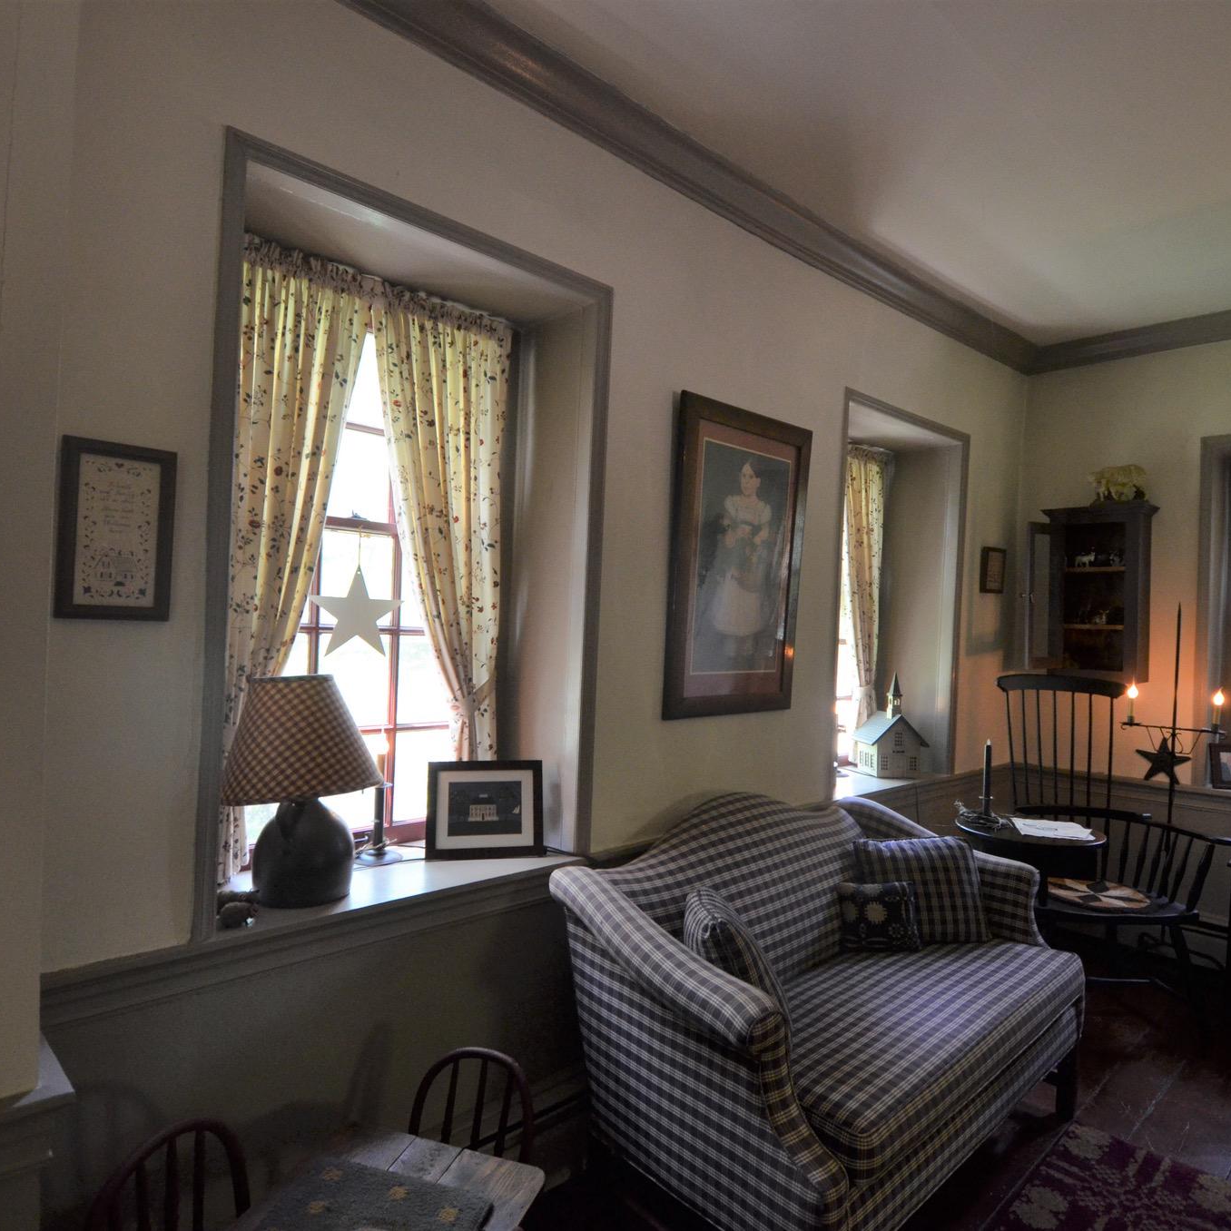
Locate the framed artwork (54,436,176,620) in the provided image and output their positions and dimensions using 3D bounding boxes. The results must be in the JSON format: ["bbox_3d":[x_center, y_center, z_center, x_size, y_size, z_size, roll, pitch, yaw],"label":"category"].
[{"bbox_3d":[-0.873,-0.148,1.360,0.169,0.307,0.022,2,-1,-40],"label":"framed artwork"}]

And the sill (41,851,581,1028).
[{"bbox_3d":[-0.622,0.667,1.808,1.188,0.100,0.362,2,-1,-40],"label":"sill"}]

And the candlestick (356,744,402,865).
[{"bbox_3d":[-0.597,0.467,1.974,0.116,0.300,0.116,2,-1,-40],"label":"candlestick"}]

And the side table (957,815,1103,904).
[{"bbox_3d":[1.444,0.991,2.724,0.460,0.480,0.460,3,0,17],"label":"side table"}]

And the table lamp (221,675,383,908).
[{"bbox_3d":[-0.691,0.376,1.729,0.347,0.471,0.347,2,-1,-40],"label":"table lamp"}]

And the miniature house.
[{"bbox_3d":[1.184,0.476,3.316,0.231,0.411,0.156,2,0,-12],"label":"miniature house"}]

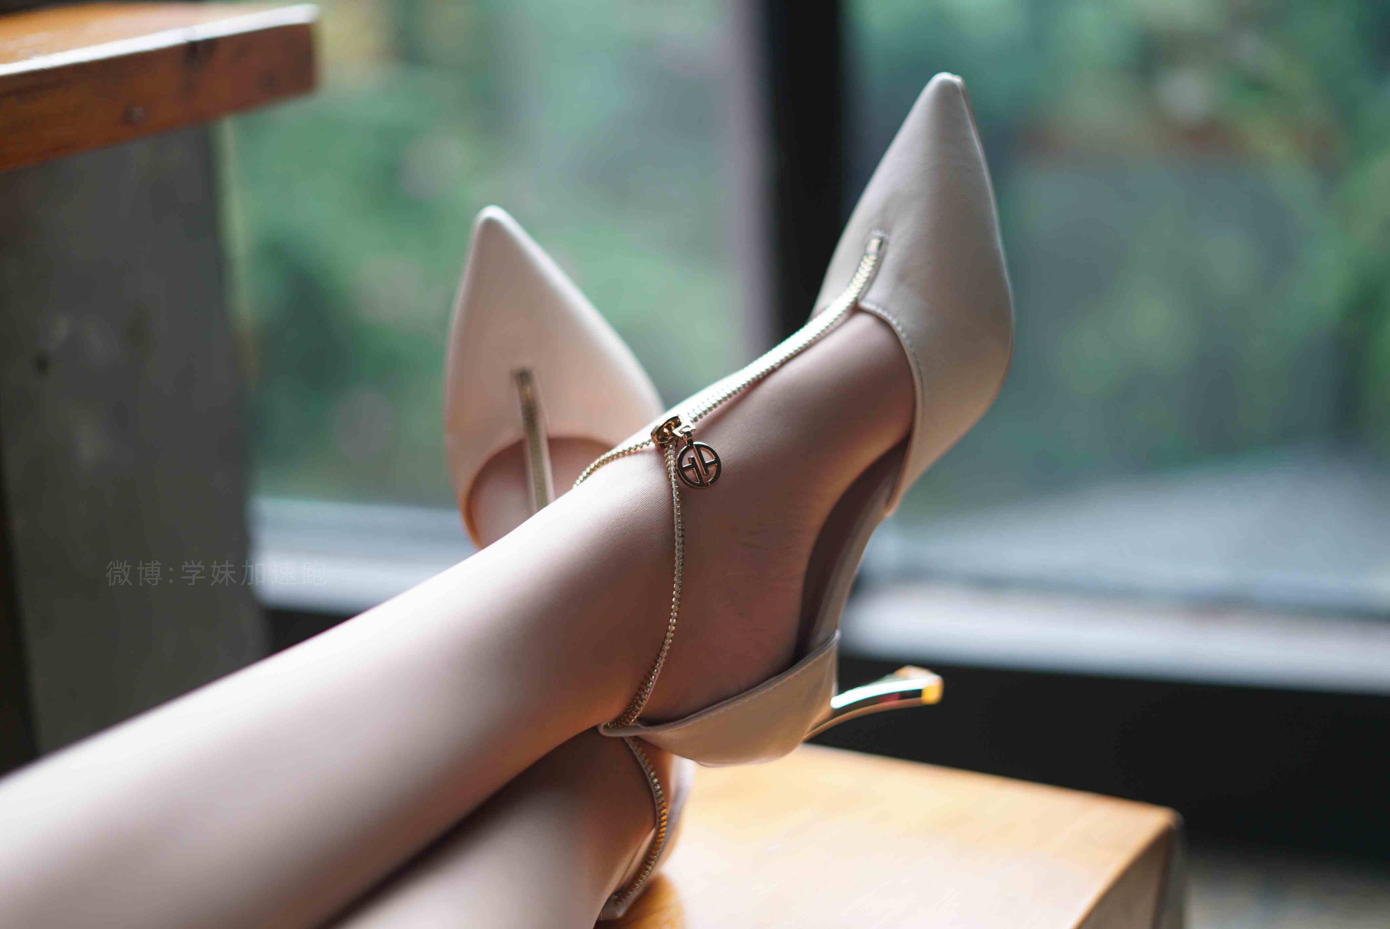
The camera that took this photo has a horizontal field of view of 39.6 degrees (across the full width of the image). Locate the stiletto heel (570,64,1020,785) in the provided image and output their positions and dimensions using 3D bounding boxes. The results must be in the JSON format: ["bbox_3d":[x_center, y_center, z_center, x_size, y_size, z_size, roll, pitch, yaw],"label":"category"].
[{"bbox_3d":[0.032,-0.027,0.617,0.144,0.248,0.080,15,-15,-40],"label":"stiletto heel"}]

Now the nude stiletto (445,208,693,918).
[{"bbox_3d":[-0.052,0.026,0.685,0.080,0.248,0.144,-16,3,12],"label":"nude stiletto"}]

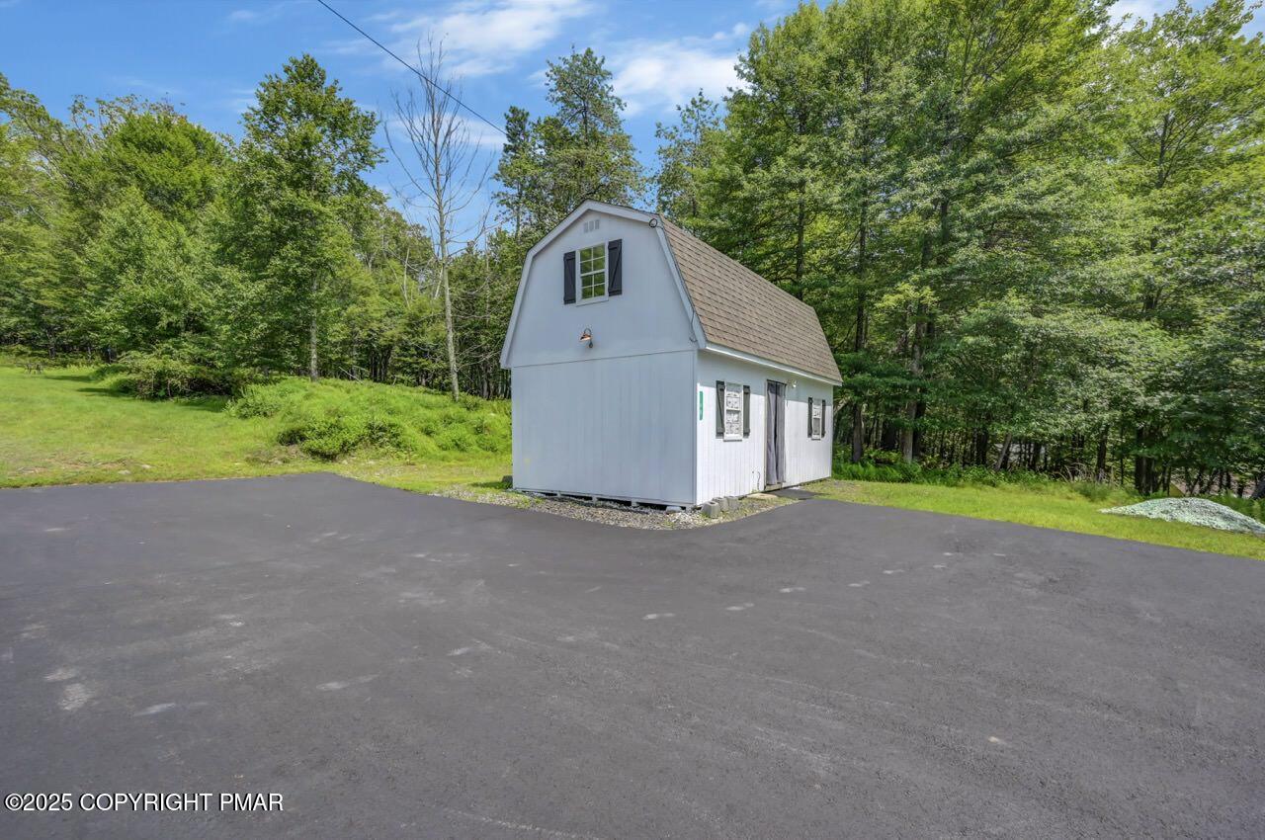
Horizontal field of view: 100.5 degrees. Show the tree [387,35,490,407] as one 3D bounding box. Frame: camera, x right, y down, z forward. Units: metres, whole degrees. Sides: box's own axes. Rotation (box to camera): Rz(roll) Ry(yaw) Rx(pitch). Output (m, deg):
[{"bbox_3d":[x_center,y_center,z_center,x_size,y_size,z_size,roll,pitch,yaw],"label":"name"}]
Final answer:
[{"bbox_3d":[-8.527,-8.743,23.000,4.145,15.571,4.021,0,-1,0],"label":"tree"}]

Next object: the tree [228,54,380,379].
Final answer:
[{"bbox_3d":[-16.229,-10.030,26.000,7.216,15.784,6.999,0,-1,0],"label":"tree"}]

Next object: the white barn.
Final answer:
[{"bbox_3d":[1.462,-1.145,12.473,4.721,5.468,7.657,0,-2,36],"label":"white barn"}]

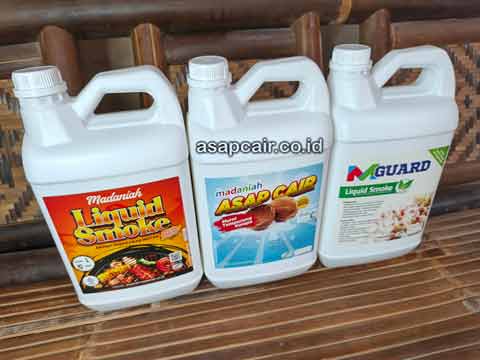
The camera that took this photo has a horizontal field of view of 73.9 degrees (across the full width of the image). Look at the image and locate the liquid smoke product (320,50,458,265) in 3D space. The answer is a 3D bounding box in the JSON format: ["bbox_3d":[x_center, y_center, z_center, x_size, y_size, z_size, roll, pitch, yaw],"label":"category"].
[{"bbox_3d":[0.200,-0.036,0.481,0.178,0.312,0.123,-6,30,-6],"label":"liquid smoke product"}]

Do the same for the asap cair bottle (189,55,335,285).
[{"bbox_3d":[0.024,-0.009,0.447,0.178,0.312,0.123,-8,30,-9],"label":"asap cair bottle"}]

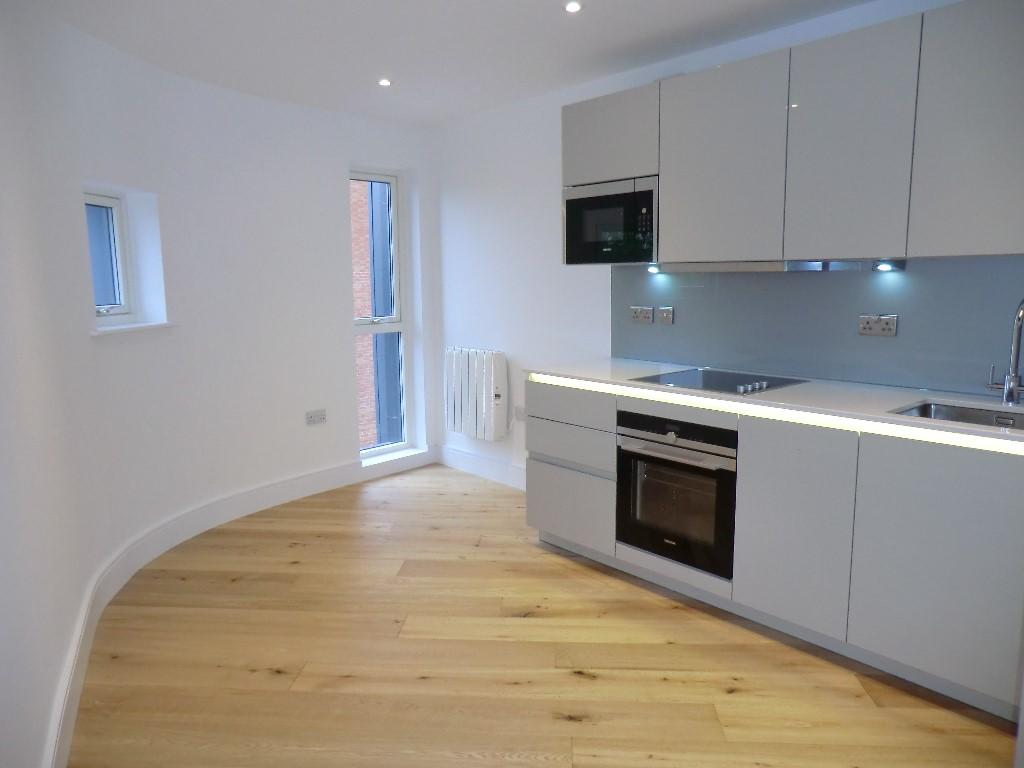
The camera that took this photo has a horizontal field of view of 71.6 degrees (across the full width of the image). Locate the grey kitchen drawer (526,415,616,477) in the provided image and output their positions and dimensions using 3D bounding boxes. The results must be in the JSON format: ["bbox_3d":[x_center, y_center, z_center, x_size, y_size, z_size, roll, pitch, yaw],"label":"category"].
[{"bbox_3d":[0.482,0.256,3.601,0.560,0.195,0.596,-9,12,-41],"label":"grey kitchen drawer"}]

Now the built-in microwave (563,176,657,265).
[{"bbox_3d":[0.588,-0.798,3.549,0.331,0.390,0.594,-9,12,-41],"label":"built-in microwave"}]

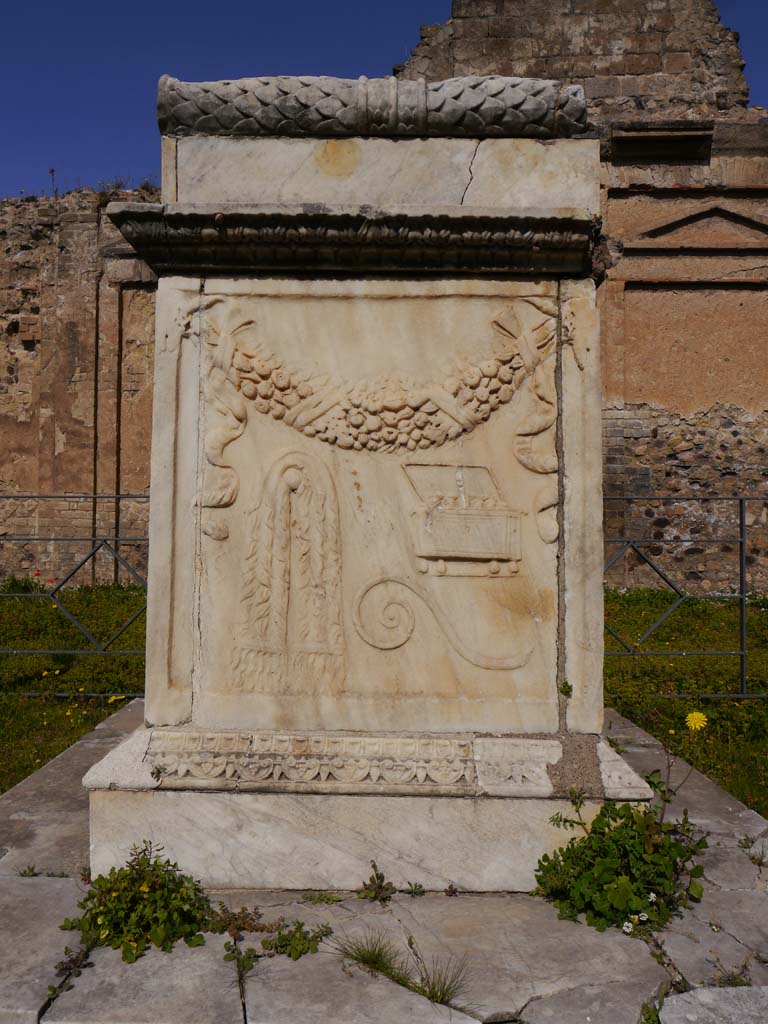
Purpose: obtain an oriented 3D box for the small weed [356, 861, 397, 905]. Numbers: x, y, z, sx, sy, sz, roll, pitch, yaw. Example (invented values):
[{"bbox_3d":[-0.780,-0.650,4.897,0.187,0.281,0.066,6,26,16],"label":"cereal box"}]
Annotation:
[{"bbox_3d":[-0.012,0.605,1.355,0.062,0.052,0.050,0,-1,0],"label":"small weed"}]

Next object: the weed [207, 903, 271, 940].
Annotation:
[{"bbox_3d":[-0.218,0.610,1.240,0.090,0.036,0.050,0,-1,0],"label":"weed"}]

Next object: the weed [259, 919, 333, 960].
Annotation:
[{"bbox_3d":[-0.125,0.610,1.180,0.100,0.034,0.055,0,-1,0],"label":"weed"}]

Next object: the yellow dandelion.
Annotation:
[{"bbox_3d":[0.846,0.569,2.250,0.056,0.052,0.035,0,-1,0],"label":"yellow dandelion"}]

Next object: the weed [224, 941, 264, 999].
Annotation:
[{"bbox_3d":[-0.189,0.609,1.105,0.050,0.032,0.085,0,-1,0],"label":"weed"}]

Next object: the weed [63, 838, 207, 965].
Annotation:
[{"bbox_3d":[-0.375,0.570,1.260,0.210,0.115,0.180,0,-1,0],"label":"weed"}]

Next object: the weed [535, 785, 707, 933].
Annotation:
[{"bbox_3d":[0.383,0.551,1.360,0.260,0.165,0.210,0,-1,0],"label":"weed"}]

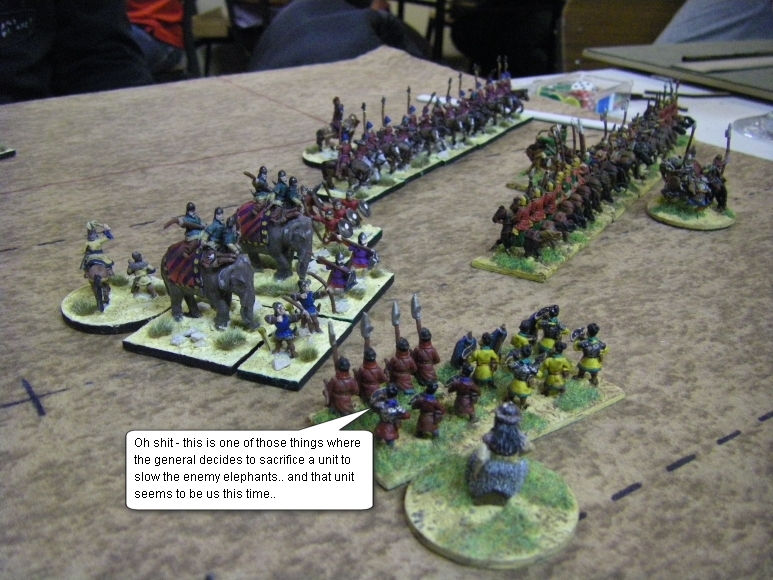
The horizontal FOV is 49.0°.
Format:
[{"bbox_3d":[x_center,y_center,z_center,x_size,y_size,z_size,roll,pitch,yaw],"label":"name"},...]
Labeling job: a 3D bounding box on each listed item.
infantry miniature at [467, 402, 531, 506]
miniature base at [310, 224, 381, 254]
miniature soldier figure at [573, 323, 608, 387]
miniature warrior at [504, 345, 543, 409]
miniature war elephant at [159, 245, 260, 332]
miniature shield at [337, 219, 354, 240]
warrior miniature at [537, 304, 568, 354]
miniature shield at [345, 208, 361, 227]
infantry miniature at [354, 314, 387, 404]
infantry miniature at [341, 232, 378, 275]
[{"bbox_3d":[0.026,0.036,0.200,0.013,0.023,0.016,1,25,2],"label":"infantry miniature"},{"bbox_3d":[-0.023,-0.019,0.347,0.029,0.004,0.040,9,27,19],"label":"miniature base"},{"bbox_3d":[0.058,0.018,0.240,0.009,0.018,0.008,-12,27,-25],"label":"miniature soldier figure"},{"bbox_3d":[0.038,0.023,0.235,0.010,0.018,0.008,-9,26,-20],"label":"miniature warrior"},{"bbox_3d":[-0.058,-0.002,0.275,0.035,0.028,0.015,11,27,21],"label":"miniature war elephant"},{"bbox_3d":[-0.016,-0.024,0.339,0.002,0.008,0.008,-20,5,44],"label":"miniature shield"},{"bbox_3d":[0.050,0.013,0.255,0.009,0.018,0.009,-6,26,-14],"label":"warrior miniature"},{"bbox_3d":[-0.013,-0.029,0.347,0.002,0.008,0.008,-31,7,34],"label":"miniature shield"},{"bbox_3d":[-0.004,0.018,0.228,0.008,0.026,0.008,-12,27,-26],"label":"infantry miniature"},{"bbox_3d":[-0.010,-0.014,0.319,0.011,0.016,0.009,18,30,34],"label":"infantry miniature"}]

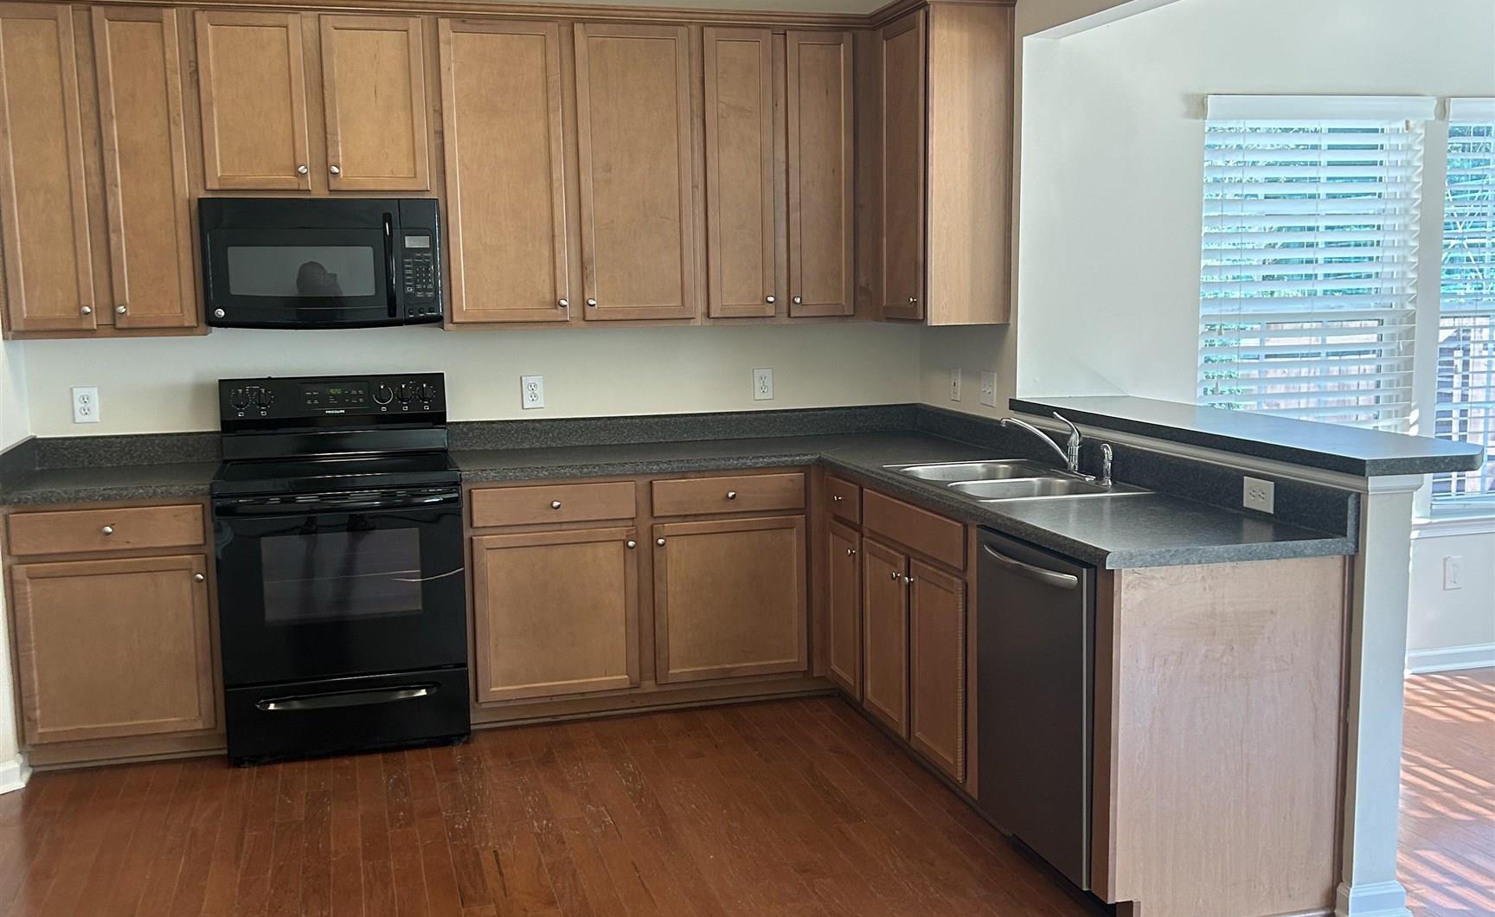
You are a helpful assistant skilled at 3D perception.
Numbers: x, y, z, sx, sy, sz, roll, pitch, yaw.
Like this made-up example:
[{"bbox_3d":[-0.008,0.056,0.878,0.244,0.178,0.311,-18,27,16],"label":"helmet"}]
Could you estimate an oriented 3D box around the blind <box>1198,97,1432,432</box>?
[{"bbox_3d":[2.014,-0.523,5.325,0.927,1.488,0.070,-3,7,-16],"label":"blind"}]

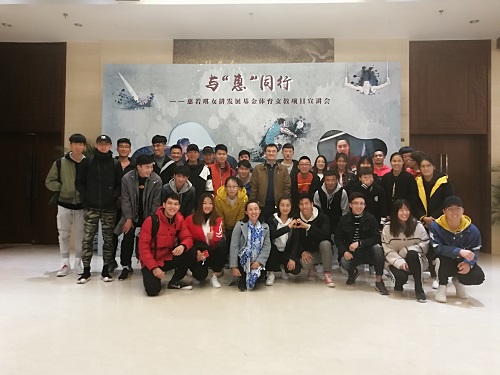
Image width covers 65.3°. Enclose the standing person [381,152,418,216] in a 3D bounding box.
[{"bbox_3d":[1.942,0.336,5.100,0.470,1.630,0.300,0,-2,12],"label":"standing person"}]

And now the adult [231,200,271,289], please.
[{"bbox_3d":[0.012,0.649,4.580,0.470,1.010,0.650,1,-1,0],"label":"adult"}]

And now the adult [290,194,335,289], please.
[{"bbox_3d":[0.768,0.633,4.761,0.540,1.070,0.750,0,-1,14],"label":"adult"}]

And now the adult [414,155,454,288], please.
[{"bbox_3d":[2.224,0.405,4.696,0.500,1.560,0.450,0,-1,29],"label":"adult"}]

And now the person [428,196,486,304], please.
[{"bbox_3d":[2.236,0.642,4.261,0.620,1.070,0.720,0,-1,20],"label":"person"}]

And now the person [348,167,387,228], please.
[{"bbox_3d":[1.558,0.424,5.170,0.520,1.400,0.500,0,0,13],"label":"person"}]

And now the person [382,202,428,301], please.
[{"bbox_3d":[1.649,0.612,4.150,0.500,1.010,0.700,0,0,13],"label":"person"}]

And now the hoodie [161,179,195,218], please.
[{"bbox_3d":[-0.871,0.164,4.750,0.430,0.570,0.330,1,-2,-12],"label":"hoodie"}]

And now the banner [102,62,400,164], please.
[{"bbox_3d":[0.025,-0.453,6.600,5.050,3.260,0.100,0,-1,1],"label":"banner"}]

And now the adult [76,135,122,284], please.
[{"bbox_3d":[-1.825,0.249,4.778,0.550,1.770,0.360,1,-1,-9],"label":"adult"}]

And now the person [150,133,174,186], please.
[{"bbox_3d":[-1.144,0.241,5.169,0.520,1.820,0.360,1,-1,-7],"label":"person"}]

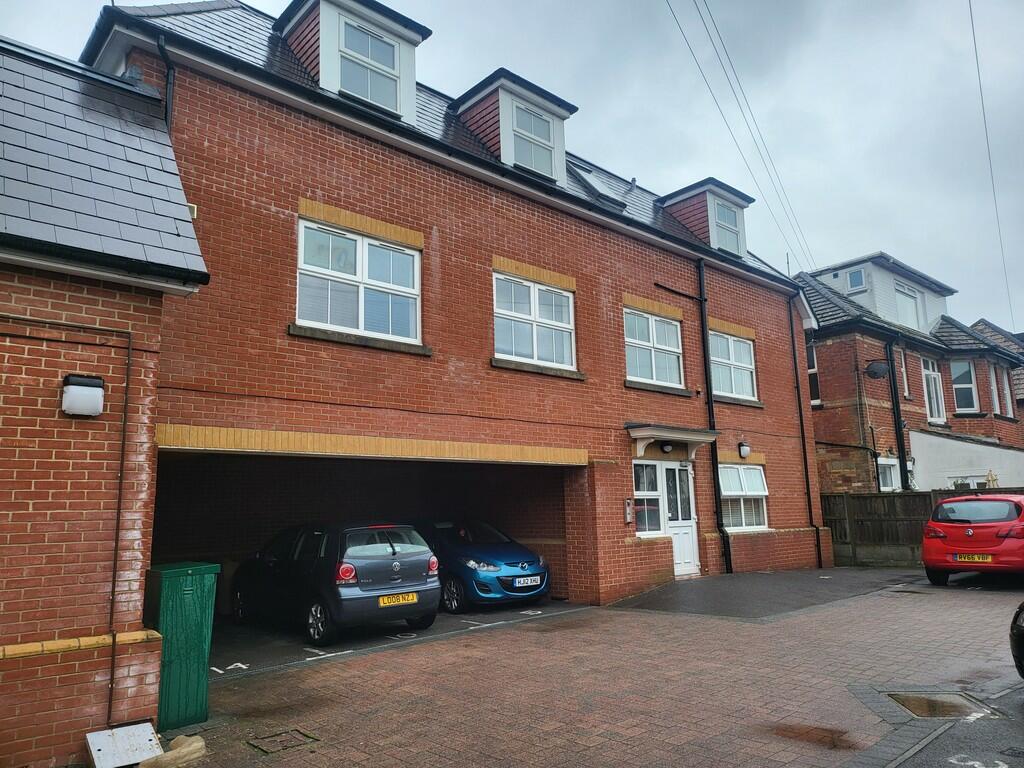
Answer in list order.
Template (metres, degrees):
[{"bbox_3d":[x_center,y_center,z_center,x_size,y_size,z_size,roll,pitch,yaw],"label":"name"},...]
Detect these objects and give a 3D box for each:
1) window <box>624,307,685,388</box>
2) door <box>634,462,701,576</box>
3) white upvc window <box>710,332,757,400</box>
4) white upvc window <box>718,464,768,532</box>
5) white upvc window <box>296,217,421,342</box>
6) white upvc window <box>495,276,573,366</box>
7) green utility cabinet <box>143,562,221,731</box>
[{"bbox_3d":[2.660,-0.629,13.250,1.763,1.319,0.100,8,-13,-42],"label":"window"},{"bbox_3d":[2.762,2.424,12.739,1.825,2.041,0.100,8,-13,-42],"label":"door"},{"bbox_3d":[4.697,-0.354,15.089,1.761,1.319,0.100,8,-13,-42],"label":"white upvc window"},{"bbox_3d":[4.764,2.334,14.589,1.763,1.317,0.160,8,-13,-42],"label":"white upvc window"},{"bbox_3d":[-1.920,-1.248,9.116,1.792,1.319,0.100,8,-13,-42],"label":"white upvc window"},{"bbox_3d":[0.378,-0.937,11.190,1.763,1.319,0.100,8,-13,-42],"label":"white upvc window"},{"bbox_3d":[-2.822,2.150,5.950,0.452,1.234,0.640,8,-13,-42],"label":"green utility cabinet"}]

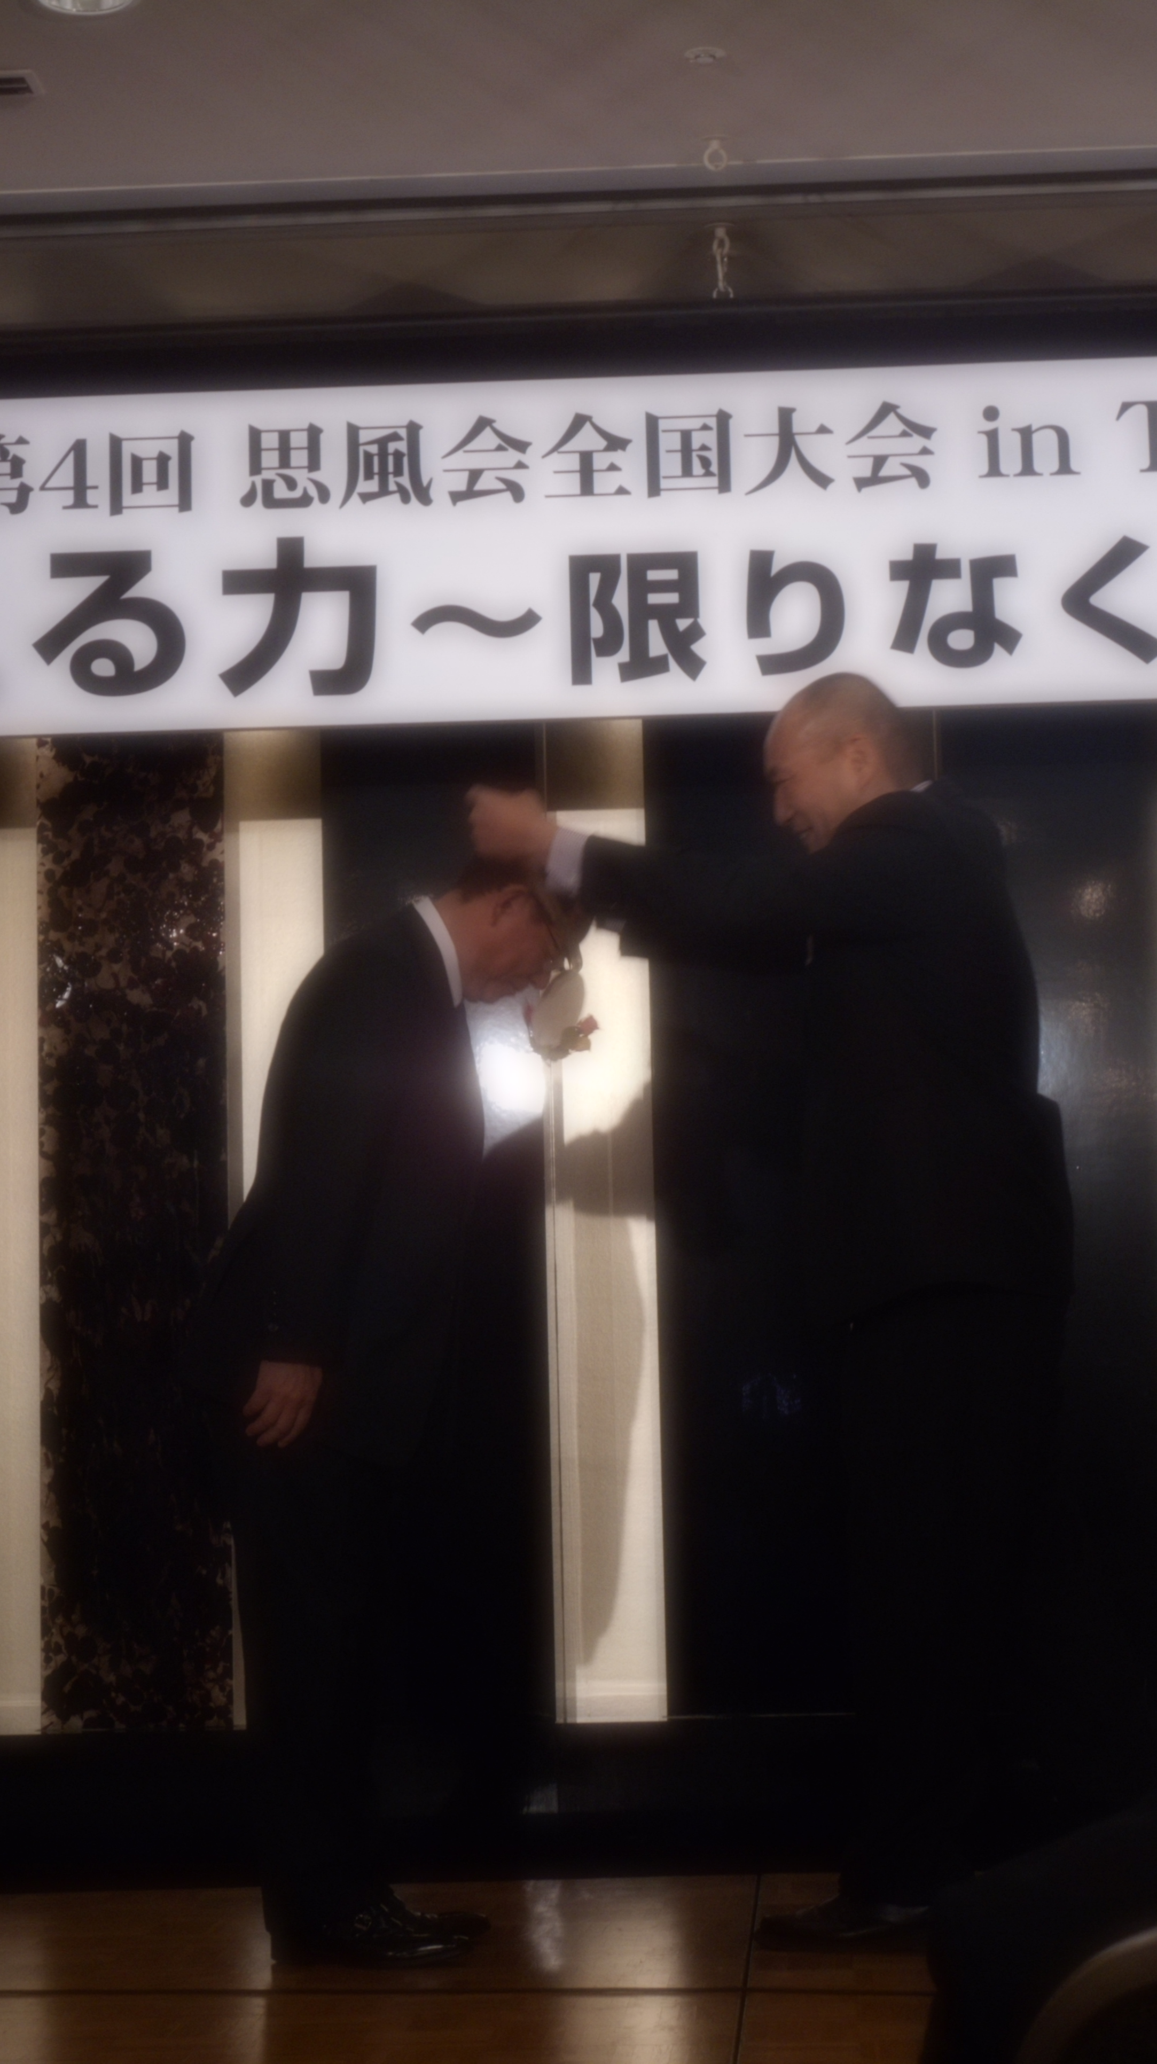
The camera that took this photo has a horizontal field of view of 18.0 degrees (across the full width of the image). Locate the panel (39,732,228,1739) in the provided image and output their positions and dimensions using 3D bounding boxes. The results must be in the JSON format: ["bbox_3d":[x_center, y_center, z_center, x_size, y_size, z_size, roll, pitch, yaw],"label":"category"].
[{"bbox_3d":[-0.691,0.251,5.687,0.291,1.647,0.050,-2,-6,3],"label":"panel"}]

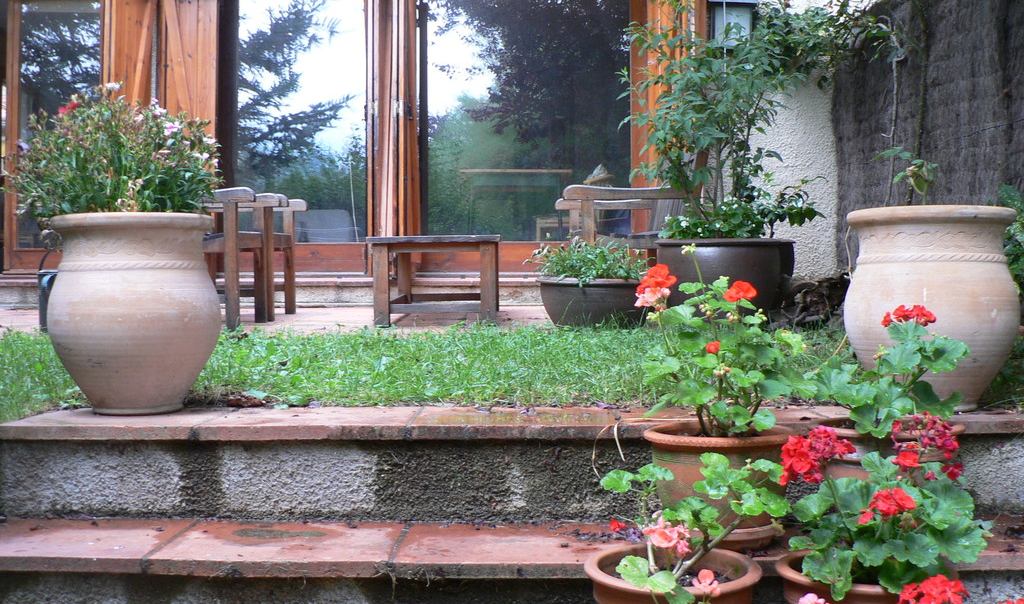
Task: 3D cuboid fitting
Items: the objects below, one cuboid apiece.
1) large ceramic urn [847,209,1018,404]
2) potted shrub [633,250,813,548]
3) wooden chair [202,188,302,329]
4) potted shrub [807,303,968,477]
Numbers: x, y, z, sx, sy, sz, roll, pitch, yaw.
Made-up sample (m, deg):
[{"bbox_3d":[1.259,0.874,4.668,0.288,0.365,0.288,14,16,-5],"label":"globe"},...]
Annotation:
[{"bbox_3d":[0.995,0.009,2.520,0.415,0.470,0.415,0,2,0],"label":"large ceramic urn"},{"bbox_3d":[0.415,0.180,2.100,0.360,0.560,0.360,0,2,0],"label":"potted shrub"},{"bbox_3d":[-1.470,-0.320,5.120,0.640,0.880,0.600,0,2,0],"label":"wooden chair"},{"bbox_3d":[0.740,0.226,2.100,0.330,0.450,0.330,0,2,0],"label":"potted shrub"}]

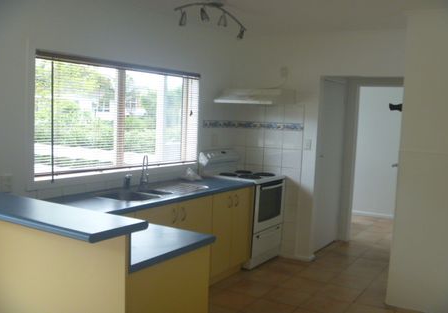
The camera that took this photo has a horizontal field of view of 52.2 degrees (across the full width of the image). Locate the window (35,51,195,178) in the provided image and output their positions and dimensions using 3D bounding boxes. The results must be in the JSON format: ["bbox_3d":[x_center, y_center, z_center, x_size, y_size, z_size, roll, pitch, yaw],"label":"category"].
[{"bbox_3d":[-0.785,-0.331,3.903,0.097,0.893,1.857,5,6,33],"label":"window"}]

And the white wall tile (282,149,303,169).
[{"bbox_3d":[0.713,0.029,4.823,0.224,0.202,0.010,5,6,33],"label":"white wall tile"}]

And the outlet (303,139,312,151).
[{"bbox_3d":[0.860,-0.120,4.713,0.084,0.123,0.012,5,6,33],"label":"outlet"}]

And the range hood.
[{"bbox_3d":[0.327,-0.628,4.735,0.673,0.167,0.510,5,6,33],"label":"range hood"}]

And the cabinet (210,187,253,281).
[{"bbox_3d":[-0.158,0.666,4.306,0.594,0.788,0.686,5,6,33],"label":"cabinet"}]

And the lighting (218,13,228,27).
[{"bbox_3d":[-0.009,-1.048,3.505,0.070,0.105,0.070,2,5,0],"label":"lighting"}]

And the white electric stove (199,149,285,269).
[{"bbox_3d":[0.197,0.500,4.849,0.656,1.157,0.585,5,6,33],"label":"white electric stove"}]

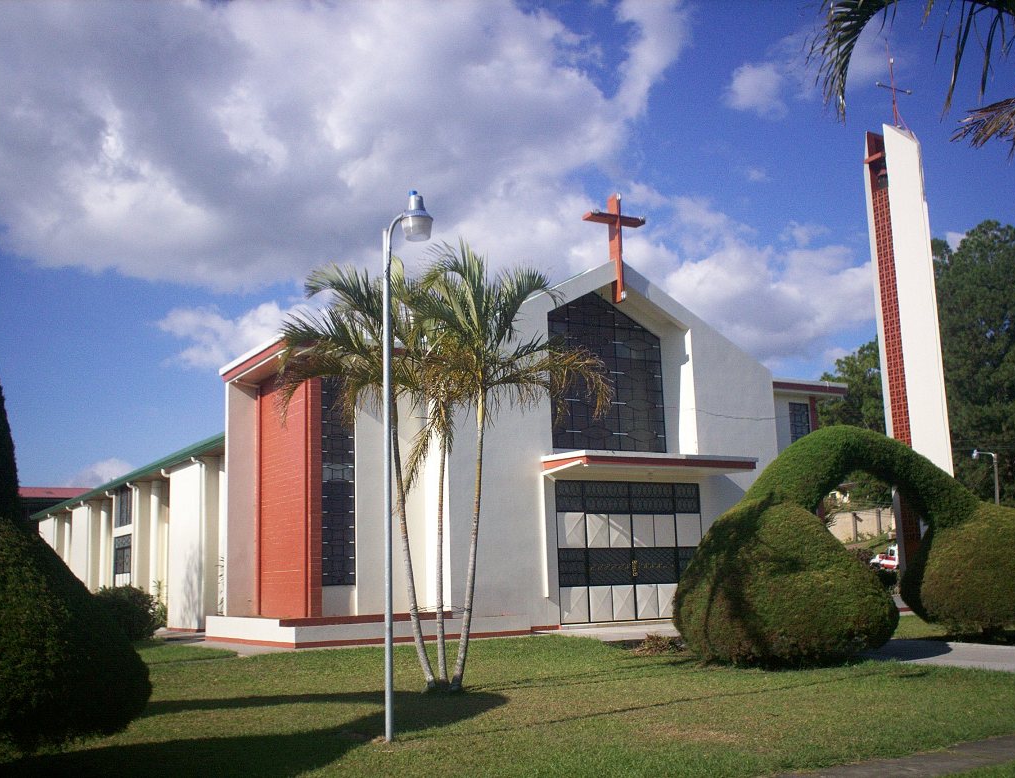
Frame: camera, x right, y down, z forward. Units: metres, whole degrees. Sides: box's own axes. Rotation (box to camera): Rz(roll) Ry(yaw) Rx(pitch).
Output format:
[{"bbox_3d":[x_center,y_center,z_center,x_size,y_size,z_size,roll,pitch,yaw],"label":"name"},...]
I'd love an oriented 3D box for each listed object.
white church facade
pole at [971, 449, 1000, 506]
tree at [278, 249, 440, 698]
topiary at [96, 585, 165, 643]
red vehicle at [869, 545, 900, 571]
[{"bbox_3d":[-6.629,4.160,40.261,16.200,8.687,35.500,5,-12,-32],"label":"white church facade"},{"bbox_3d":[25.364,6.394,56.424,1.400,6.500,0.350,-2,-10,0],"label":"pole"},{"bbox_3d":[-1.993,1.070,14.402,2.200,5.680,2.050,-2,-10,0],"label":"tree"},{"bbox_3d":[-8.632,5.138,24.578,1.750,1.210,1.600,-2,-10,0],"label":"topiary"},{"bbox_3d":[22.705,9.743,62.000,4.200,1.750,1.750,4,-12,-29],"label":"red vehicle"}]

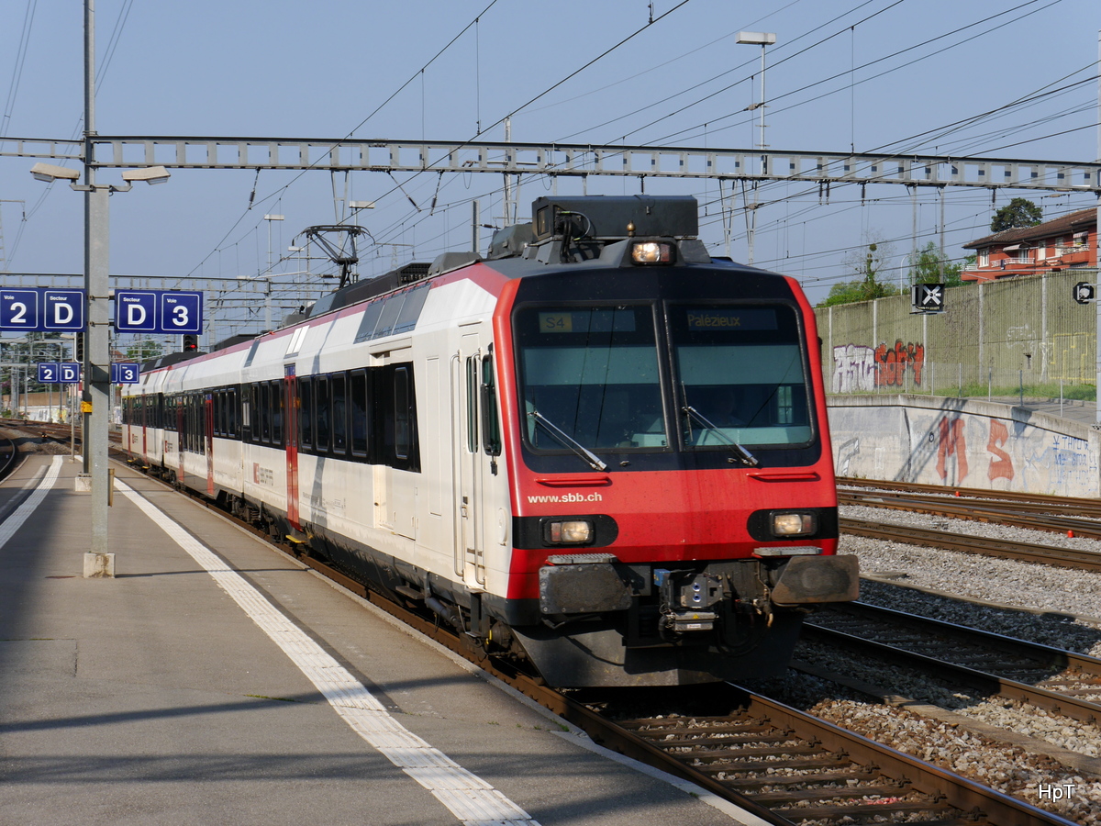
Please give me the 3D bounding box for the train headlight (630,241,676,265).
[{"bbox_3d":[0.824,-1.290,18.450,0.345,0.185,0.160,-1,0,-12],"label":"train headlight"}]

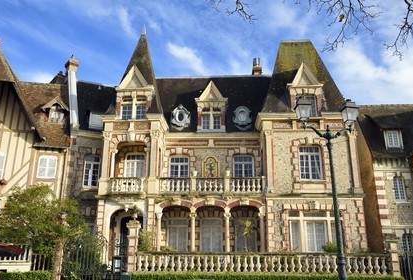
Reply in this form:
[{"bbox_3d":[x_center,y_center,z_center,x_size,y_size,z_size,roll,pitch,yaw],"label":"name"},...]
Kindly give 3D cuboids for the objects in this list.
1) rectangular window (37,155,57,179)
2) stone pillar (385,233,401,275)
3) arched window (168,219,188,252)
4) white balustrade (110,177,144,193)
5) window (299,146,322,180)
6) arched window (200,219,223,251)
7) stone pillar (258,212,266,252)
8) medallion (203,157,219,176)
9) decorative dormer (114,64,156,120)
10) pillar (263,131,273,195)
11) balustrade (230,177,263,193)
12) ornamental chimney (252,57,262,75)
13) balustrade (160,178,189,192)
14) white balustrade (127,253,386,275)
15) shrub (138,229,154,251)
[{"bbox_3d":[-9.330,1.571,23.324,1.046,1.464,0.150,4,-18,-12],"label":"rectangular window"},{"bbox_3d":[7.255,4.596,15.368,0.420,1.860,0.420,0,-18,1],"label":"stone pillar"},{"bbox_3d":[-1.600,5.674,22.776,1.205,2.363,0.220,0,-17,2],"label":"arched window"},{"bbox_3d":[-4.628,2.676,23.269,1.950,0.933,0.450,0,-18,1],"label":"white balustrade"},{"bbox_3d":[6.100,1.426,23.222,1.320,2.094,0.250,0,-18,1],"label":"window"},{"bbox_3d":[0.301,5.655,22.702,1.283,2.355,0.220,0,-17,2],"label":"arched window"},{"bbox_3d":[2.866,4.960,20.557,0.383,2.347,0.400,0,-17,2],"label":"stone pillar"},{"bbox_3d":[0.296,1.653,23.383,1.000,1.430,0.100,0,-18,1],"label":"medallion"},{"bbox_3d":[-4.210,-2.566,23.722,2.000,3.470,1.600,0,-18,1],"label":"decorative dormer"},{"bbox_3d":[3.619,1.256,23.319,0.460,3.733,0.380,0,-18,1],"label":"pillar"},{"bbox_3d":[2.149,2.446,21.266,1.726,0.873,0.280,0,-17,2],"label":"balustrade"},{"bbox_3d":[4.334,-6.241,33.737,0.720,1.799,0.680,0,-18,1],"label":"ornamental chimney"},{"bbox_3d":[-1.673,2.464,21.421,1.751,0.880,0.280,0,-17,2],"label":"balustrade"},{"bbox_3d":[2.103,4.833,15.325,9.900,0.870,0.300,0,-18,1],"label":"white balustrade"},{"bbox_3d":[-2.653,4.701,17.440,0.800,1.520,0.750,0,-18,1],"label":"shrub"}]

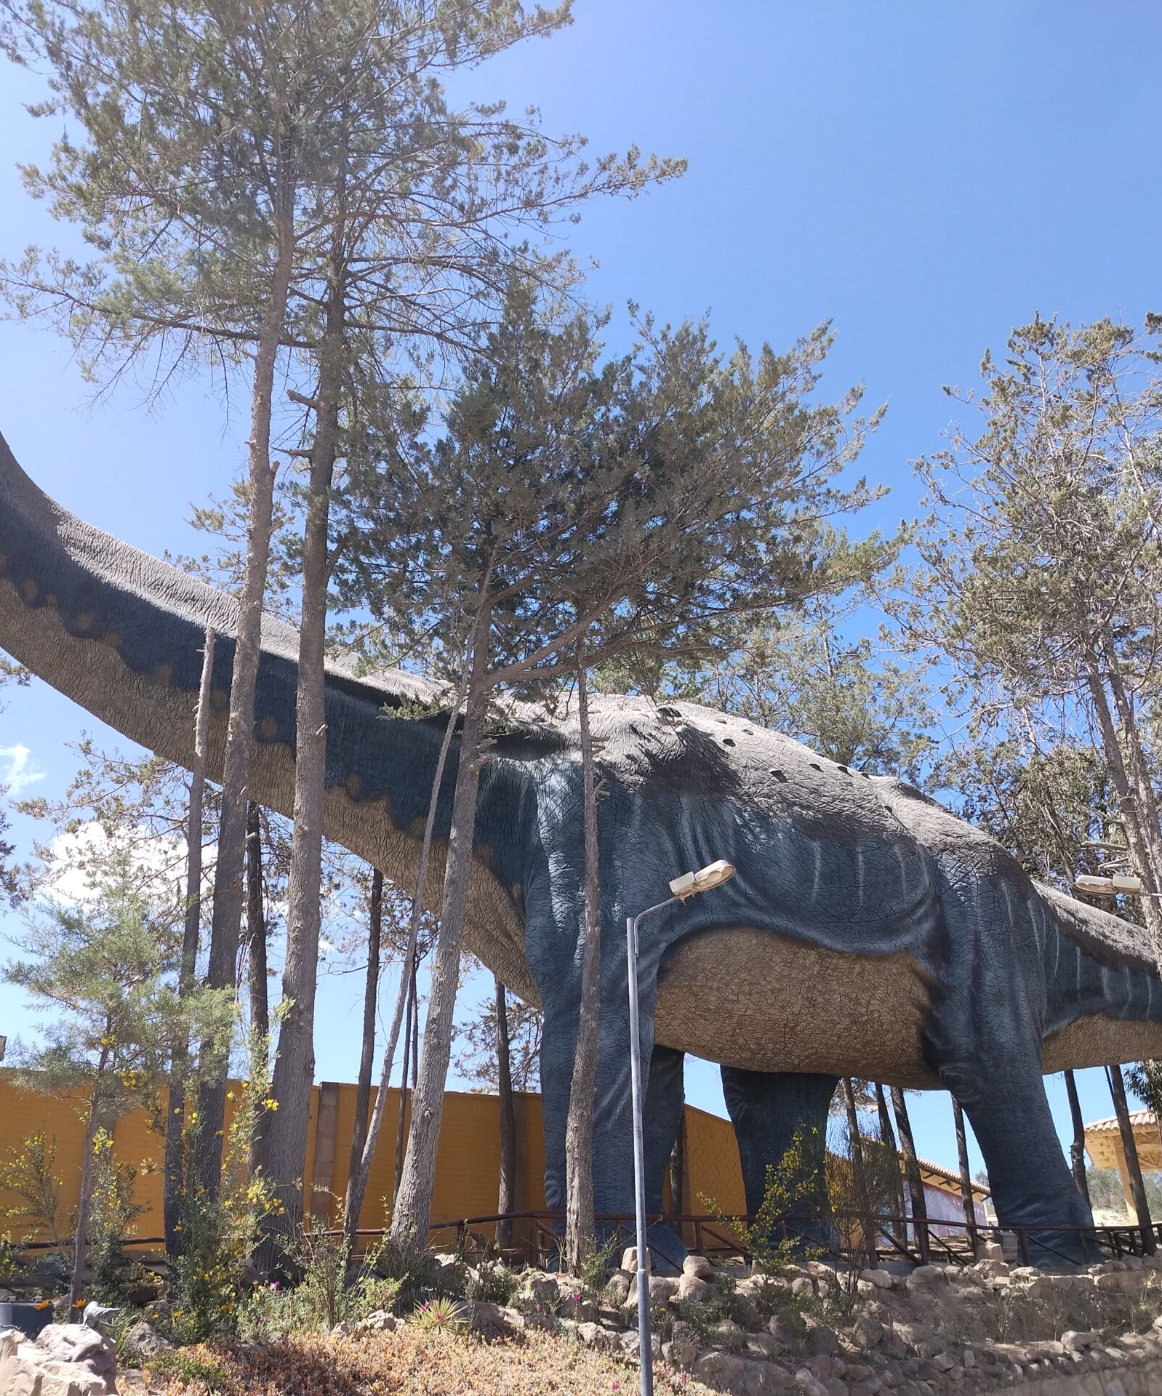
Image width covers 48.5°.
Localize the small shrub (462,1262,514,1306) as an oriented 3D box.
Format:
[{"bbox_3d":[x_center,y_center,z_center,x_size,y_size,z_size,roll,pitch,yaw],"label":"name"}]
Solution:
[{"bbox_3d":[-0.818,5.191,11.435,0.463,0.366,0.440,0,-30,-4],"label":"small shrub"}]

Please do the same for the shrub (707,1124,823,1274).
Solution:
[{"bbox_3d":[1.855,5.011,12.924,1.181,1.397,1.000,-5,-30,6],"label":"shrub"}]

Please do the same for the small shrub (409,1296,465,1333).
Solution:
[{"bbox_3d":[-1.195,5.144,10.770,0.459,0.275,0.450,1,-30,-6],"label":"small shrub"}]

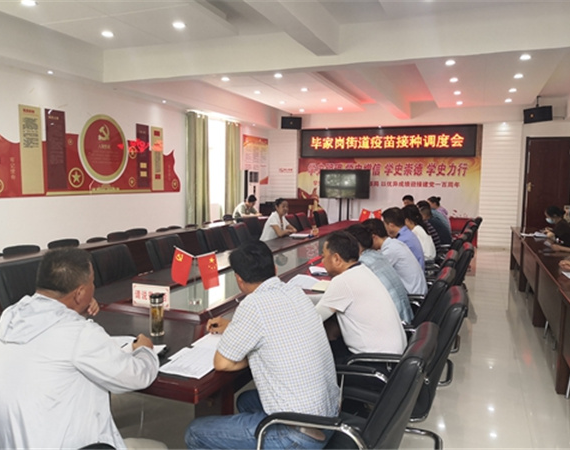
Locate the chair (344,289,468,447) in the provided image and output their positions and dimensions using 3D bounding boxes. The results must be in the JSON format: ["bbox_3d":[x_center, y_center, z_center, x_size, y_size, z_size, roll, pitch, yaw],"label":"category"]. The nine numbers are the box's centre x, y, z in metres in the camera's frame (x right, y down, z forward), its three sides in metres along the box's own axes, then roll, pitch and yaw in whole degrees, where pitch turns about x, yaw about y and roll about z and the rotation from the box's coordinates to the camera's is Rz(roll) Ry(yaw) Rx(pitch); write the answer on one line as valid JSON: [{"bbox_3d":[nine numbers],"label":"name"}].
[{"bbox_3d":[0.674,0.827,2.664,0.660,0.990,0.580,3,6,23],"label":"chair"}]

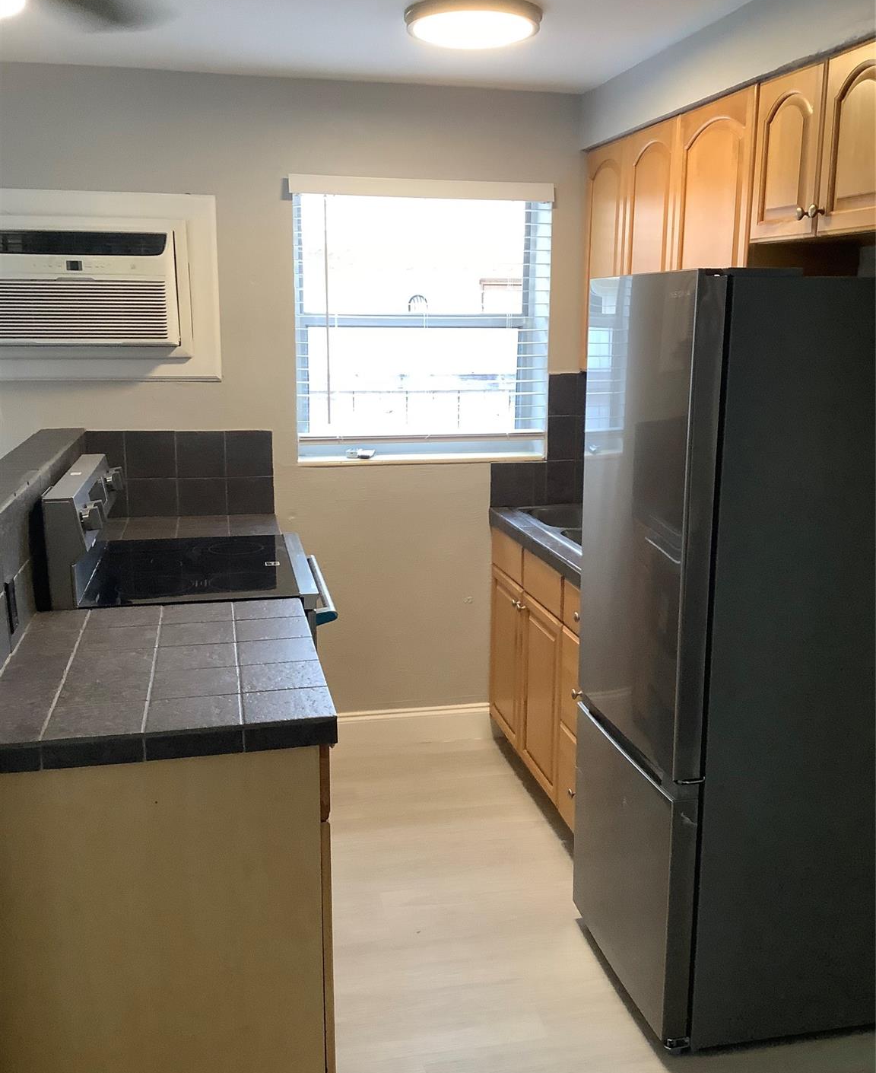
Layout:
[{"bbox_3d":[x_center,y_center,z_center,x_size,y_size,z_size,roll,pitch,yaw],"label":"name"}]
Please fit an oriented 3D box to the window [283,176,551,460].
[{"bbox_3d":[-0.053,-0.744,3.691,0.915,0.965,0.130,-2,12,-12],"label":"window"}]

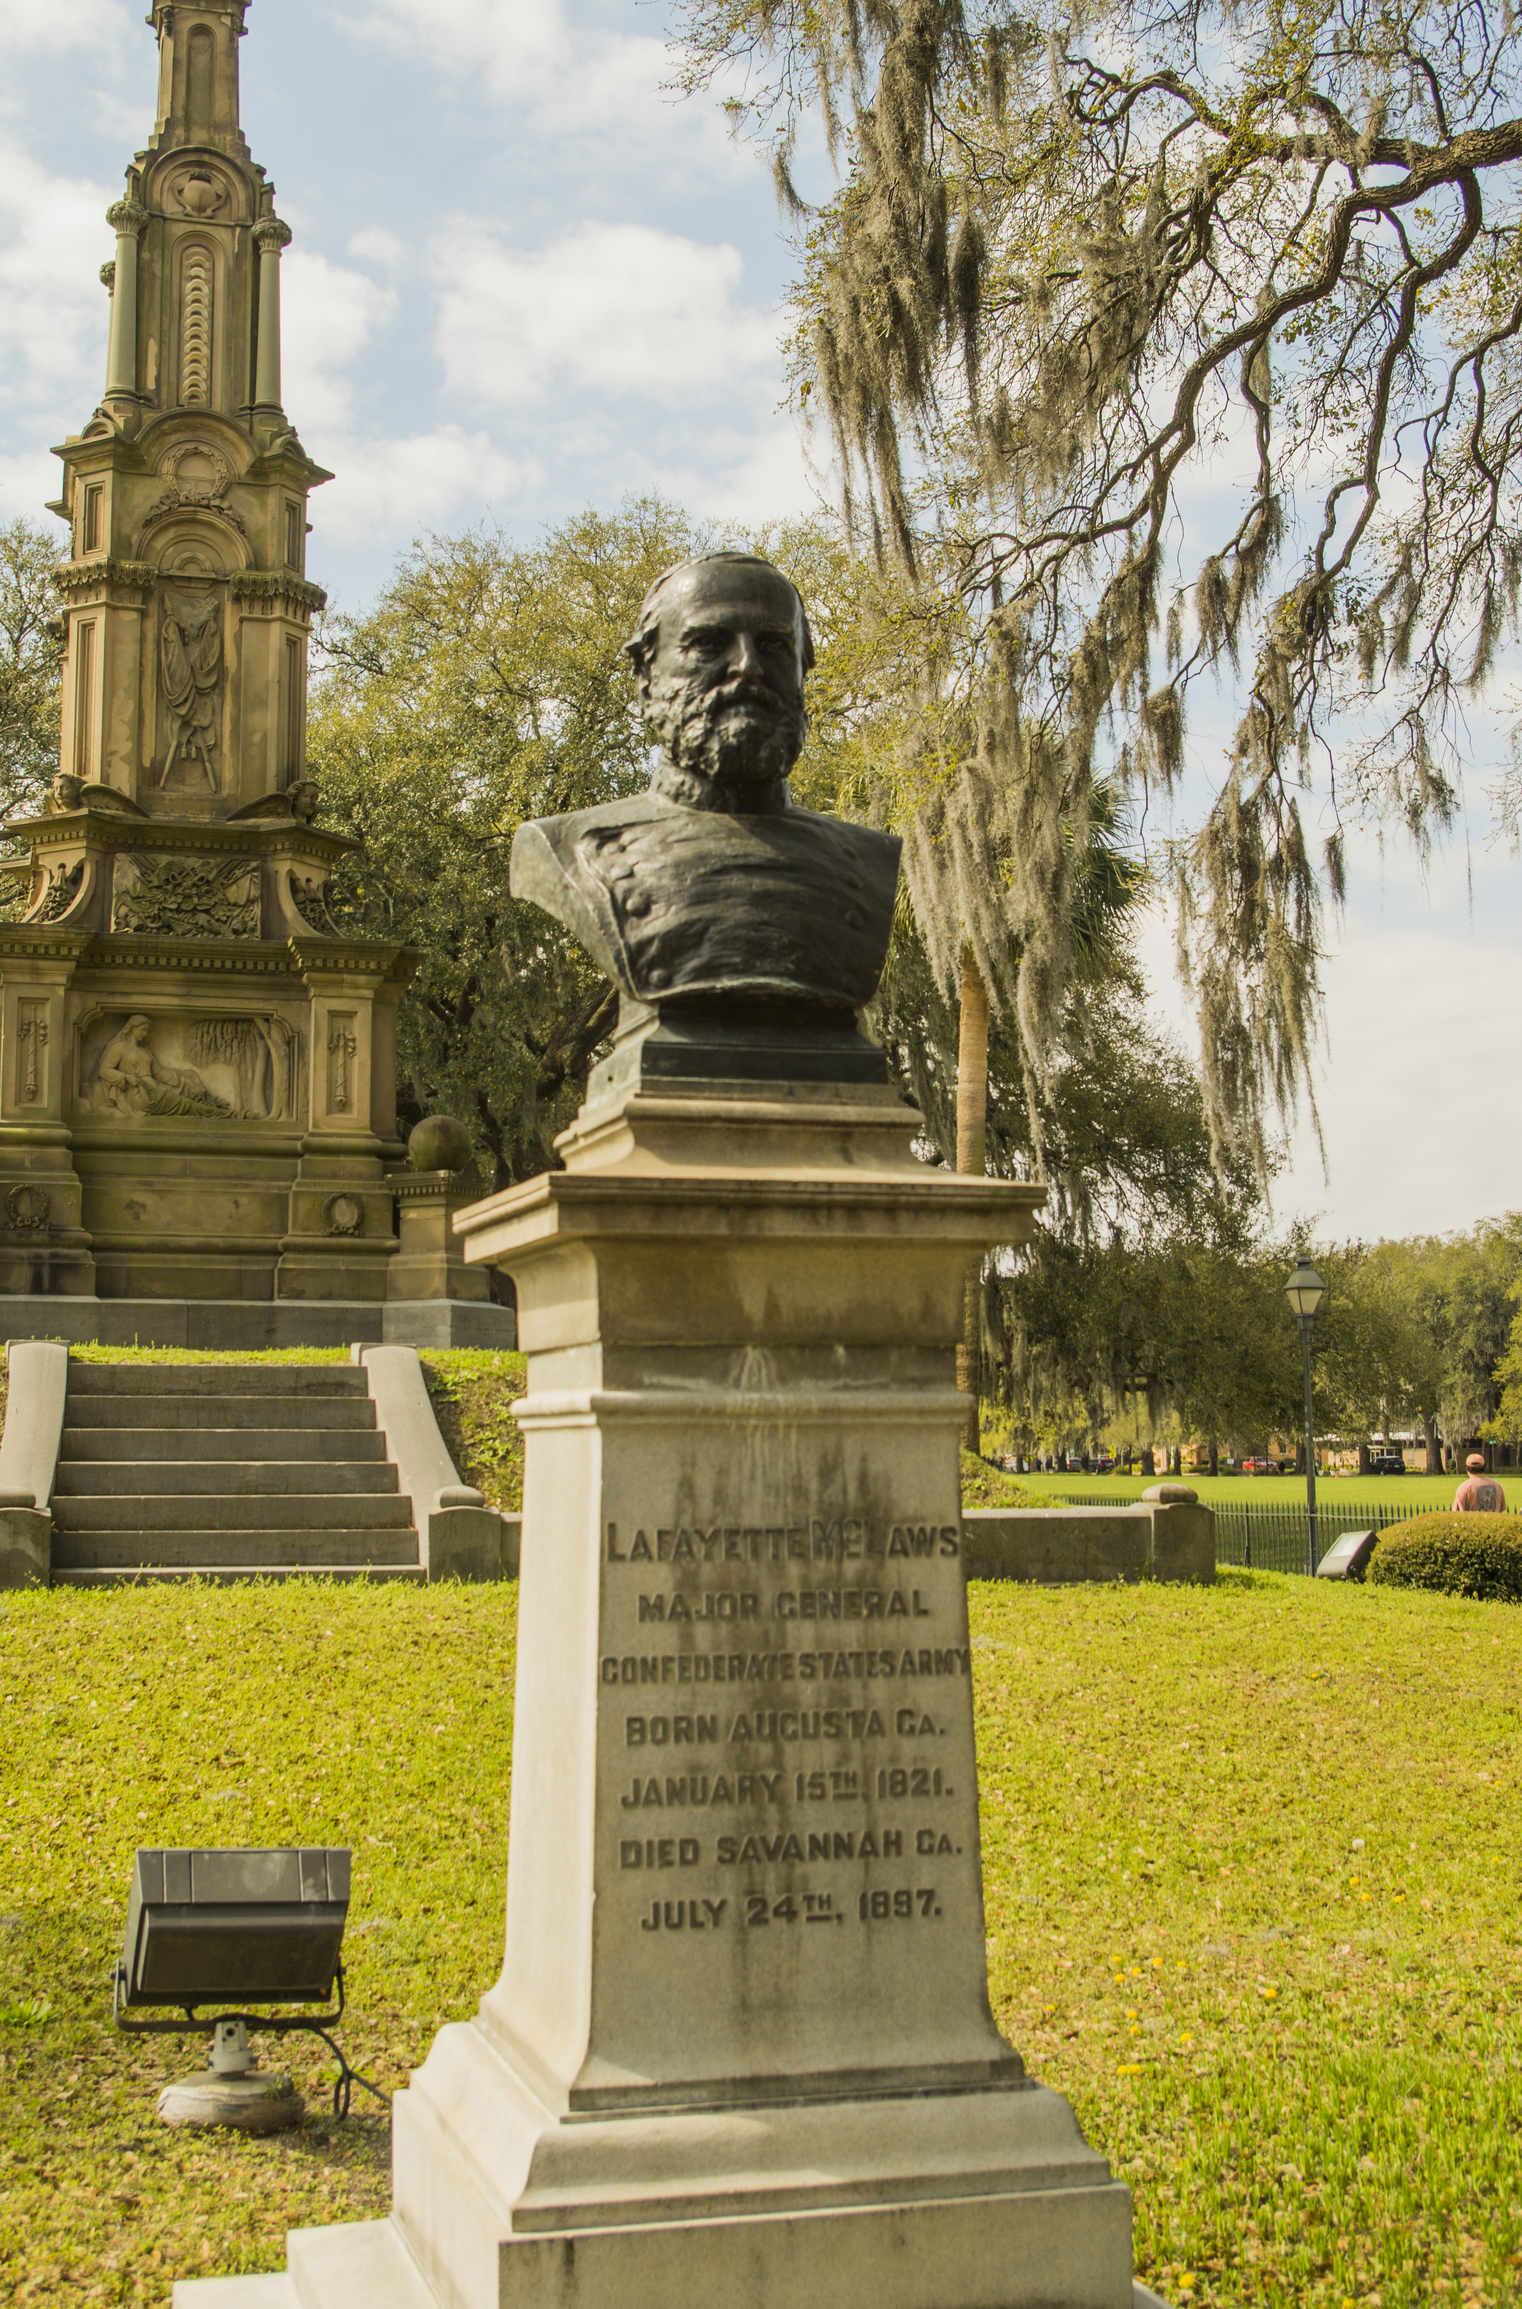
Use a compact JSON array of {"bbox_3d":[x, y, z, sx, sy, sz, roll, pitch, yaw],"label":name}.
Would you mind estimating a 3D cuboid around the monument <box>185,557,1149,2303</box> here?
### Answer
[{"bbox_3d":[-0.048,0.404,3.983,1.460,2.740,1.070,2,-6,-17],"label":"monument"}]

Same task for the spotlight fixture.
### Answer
[{"bbox_3d":[-0.996,1.560,5.101,0.450,0.512,0.330,1,-6,-14],"label":"spotlight fixture"}]

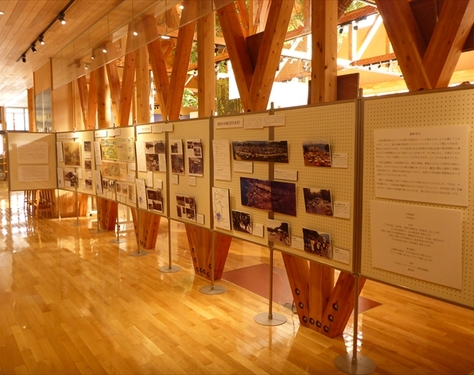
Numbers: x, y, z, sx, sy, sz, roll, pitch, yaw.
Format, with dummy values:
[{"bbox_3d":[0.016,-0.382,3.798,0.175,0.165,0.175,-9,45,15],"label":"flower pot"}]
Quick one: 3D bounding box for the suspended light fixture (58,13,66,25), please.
[{"bbox_3d":[-2.601,-2.508,6.013,0.120,0.170,0.090,-4,7,-37],"label":"suspended light fixture"}]

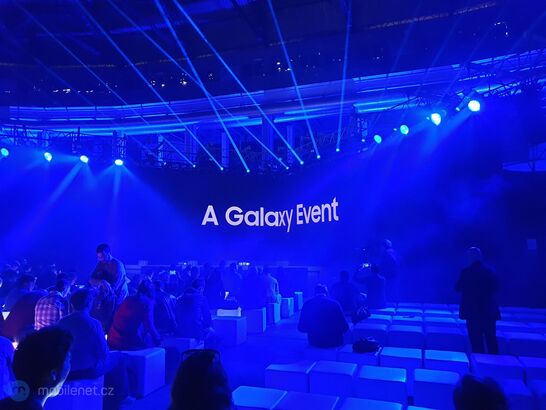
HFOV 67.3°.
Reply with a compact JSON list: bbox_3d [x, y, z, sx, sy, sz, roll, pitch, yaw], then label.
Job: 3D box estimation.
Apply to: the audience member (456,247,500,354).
[{"bbox_3d":[2.742,1.414,5.388,0.570,1.730,0.350,-2,-5,10],"label":"audience member"}]

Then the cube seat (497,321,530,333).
[{"bbox_3d":[3.822,2.155,6.615,0.460,0.450,0.440,-3,-6,20],"label":"cube seat"}]

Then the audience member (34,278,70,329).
[{"bbox_3d":[-3.596,1.809,6.776,0.520,1.270,0.750,-5,-7,42],"label":"audience member"}]

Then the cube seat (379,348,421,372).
[{"bbox_3d":[1.560,2.036,4.976,0.450,0.460,0.440,-3,-7,19],"label":"cube seat"}]

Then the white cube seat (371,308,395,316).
[{"bbox_3d":[2.106,2.255,7.870,0.450,0.460,0.440,-3,-7,19],"label":"white cube seat"}]

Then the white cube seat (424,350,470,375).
[{"bbox_3d":[2.051,2.016,4.840,0.460,0.450,0.440,-3,-6,20],"label":"white cube seat"}]

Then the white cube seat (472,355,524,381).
[{"bbox_3d":[2.532,1.991,4.639,0.450,0.460,0.440,-3,-7,19],"label":"white cube seat"}]

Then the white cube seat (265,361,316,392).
[{"bbox_3d":[0.217,2.016,4.555,0.460,0.450,0.440,-3,-6,20],"label":"white cube seat"}]

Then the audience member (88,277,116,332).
[{"bbox_3d":[-2.168,1.689,5.573,0.500,1.340,0.820,-3,-7,19],"label":"audience member"}]

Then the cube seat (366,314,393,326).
[{"bbox_3d":[1.809,2.161,7.044,0.450,0.450,0.450,-3,-5,19],"label":"cube seat"}]

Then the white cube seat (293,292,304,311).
[{"bbox_3d":[0.504,2.482,10.599,0.450,0.450,0.450,-3,-5,19],"label":"white cube seat"}]

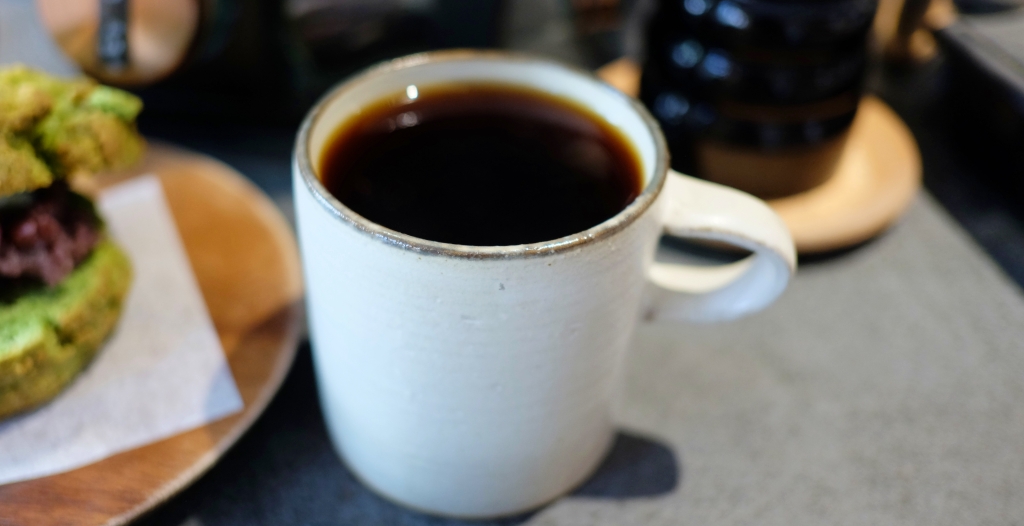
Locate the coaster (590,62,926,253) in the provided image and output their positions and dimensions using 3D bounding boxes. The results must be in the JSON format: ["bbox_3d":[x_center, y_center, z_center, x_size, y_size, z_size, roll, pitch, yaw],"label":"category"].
[{"bbox_3d":[0.096,-0.051,0.324,0.141,0.016,0.141,5,42,0],"label":"coaster"}]

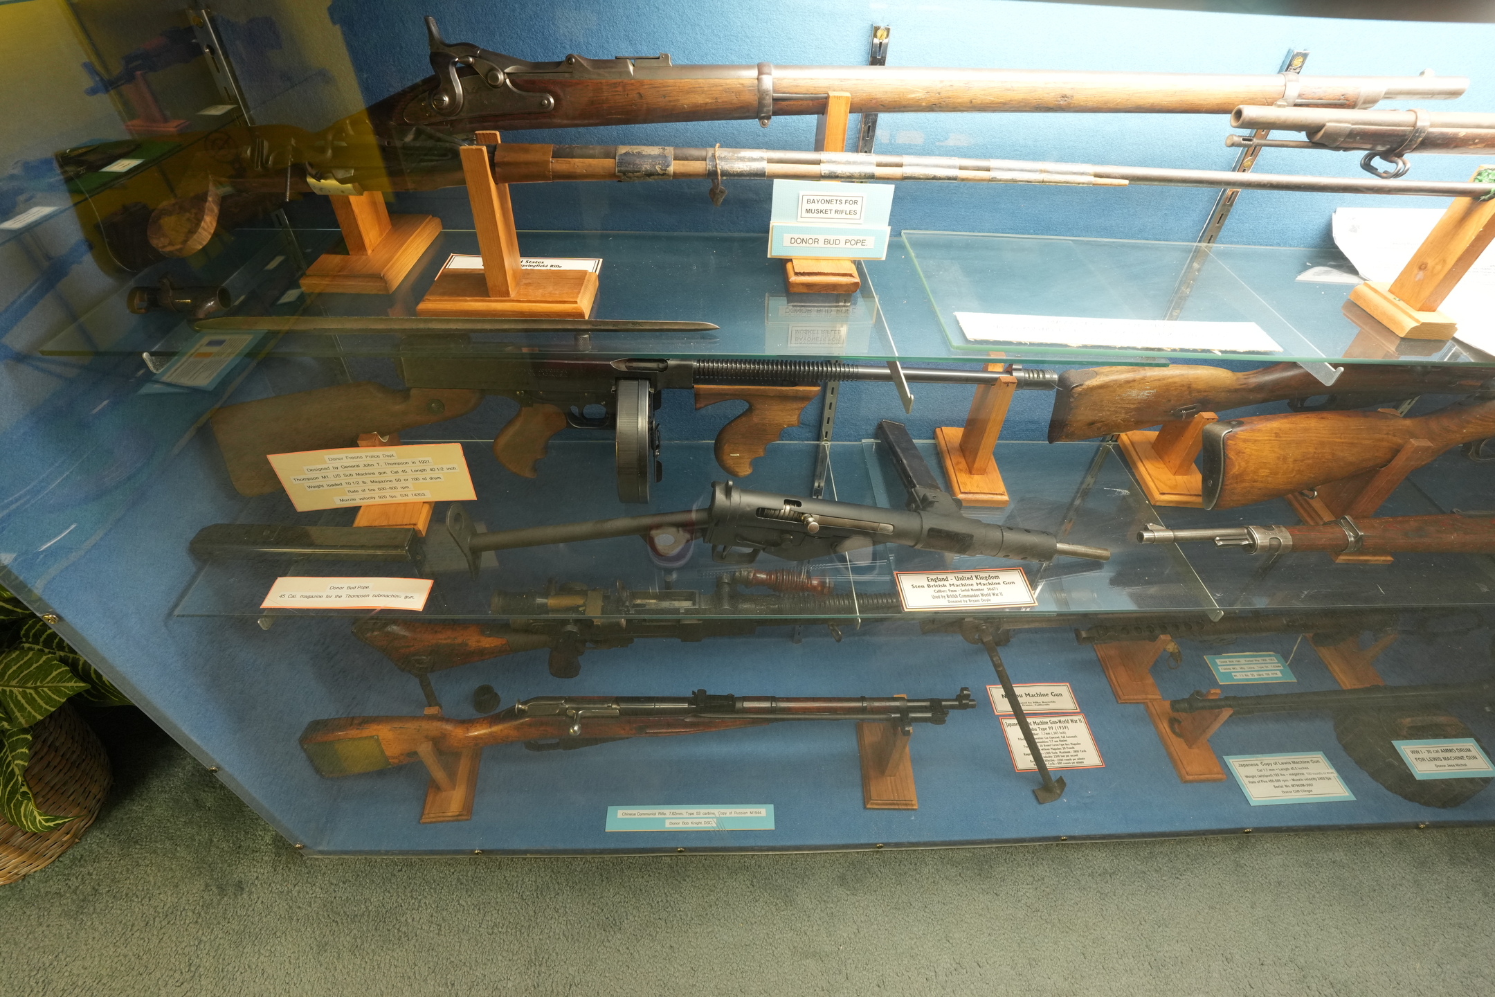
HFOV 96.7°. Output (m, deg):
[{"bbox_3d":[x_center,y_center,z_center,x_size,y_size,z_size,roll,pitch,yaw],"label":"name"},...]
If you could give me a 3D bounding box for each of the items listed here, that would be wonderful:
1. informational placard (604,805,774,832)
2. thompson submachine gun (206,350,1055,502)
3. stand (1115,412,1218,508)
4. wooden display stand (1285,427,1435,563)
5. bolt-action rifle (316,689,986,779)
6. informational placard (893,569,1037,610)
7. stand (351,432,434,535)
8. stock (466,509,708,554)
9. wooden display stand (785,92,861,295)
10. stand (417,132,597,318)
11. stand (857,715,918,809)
[{"bbox_3d":[-0.088,0.496,1.033,0.259,0.005,0.039,0,43,-2],"label":"informational placard"},{"bbox_3d":[-0.098,-0.092,0.773,0.950,0.225,0.140,-1,43,-10],"label":"thompson submachine gun"},{"bbox_3d":[0.567,-0.073,0.867,0.085,0.109,0.138,5,43,2],"label":"stand"},{"bbox_3d":[0.763,-0.027,0.817,0.070,0.156,0.147,2,43,0],"label":"wooden display stand"},{"bbox_3d":[-0.157,0.361,1.012,1.020,0.200,0.072,1,36,-4],"label":"bolt-action rifle"},{"bbox_3d":[0.252,0.102,0.768,0.154,0.005,0.059,0,45,-2],"label":"informational placard"},{"bbox_3d":[-0.410,-0.040,0.781,0.081,0.097,0.140,2,43,-2],"label":"stand"},{"bbox_3d":[-0.172,0.036,0.724,0.266,0.026,0.026,-6,43,1],"label":"stock"},{"bbox_3d":[0.076,-0.312,0.652,0.071,0.164,0.147,0,43,-2],"label":"wooden display stand"},{"bbox_3d":[-0.205,-0.224,0.547,0.141,0.129,0.068,0,43,-3],"label":"stand"},{"bbox_3d":[0.237,0.395,1.083,0.083,0.172,0.150,0,43,-3],"label":"stand"}]

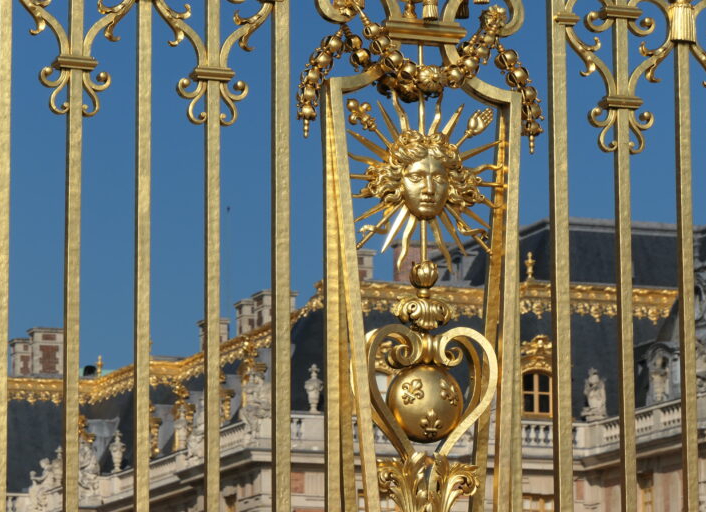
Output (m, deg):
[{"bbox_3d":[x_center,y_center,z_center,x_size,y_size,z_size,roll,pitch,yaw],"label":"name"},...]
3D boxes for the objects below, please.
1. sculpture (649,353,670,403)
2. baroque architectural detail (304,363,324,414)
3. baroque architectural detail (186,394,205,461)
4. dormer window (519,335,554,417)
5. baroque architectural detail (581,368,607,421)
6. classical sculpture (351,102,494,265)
[{"bbox_3d":[10.477,4.169,111.562,0.660,1.733,0.660,0,-10,0],"label":"sculpture"},{"bbox_3d":[-1.361,4.650,113.917,0.660,1.707,0.660,0,-10,0],"label":"baroque architectural detail"},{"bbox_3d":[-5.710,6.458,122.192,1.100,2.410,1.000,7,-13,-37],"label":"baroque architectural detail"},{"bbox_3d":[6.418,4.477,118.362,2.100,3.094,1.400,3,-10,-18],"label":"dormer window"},{"bbox_3d":[8.621,4.942,116.029,0.880,1.899,0.880,-5,-11,26],"label":"baroque architectural detail"},{"bbox_3d":[0.234,-0.234,10.030,0.490,0.540,0.200,3,-10,-18],"label":"classical sculpture"}]

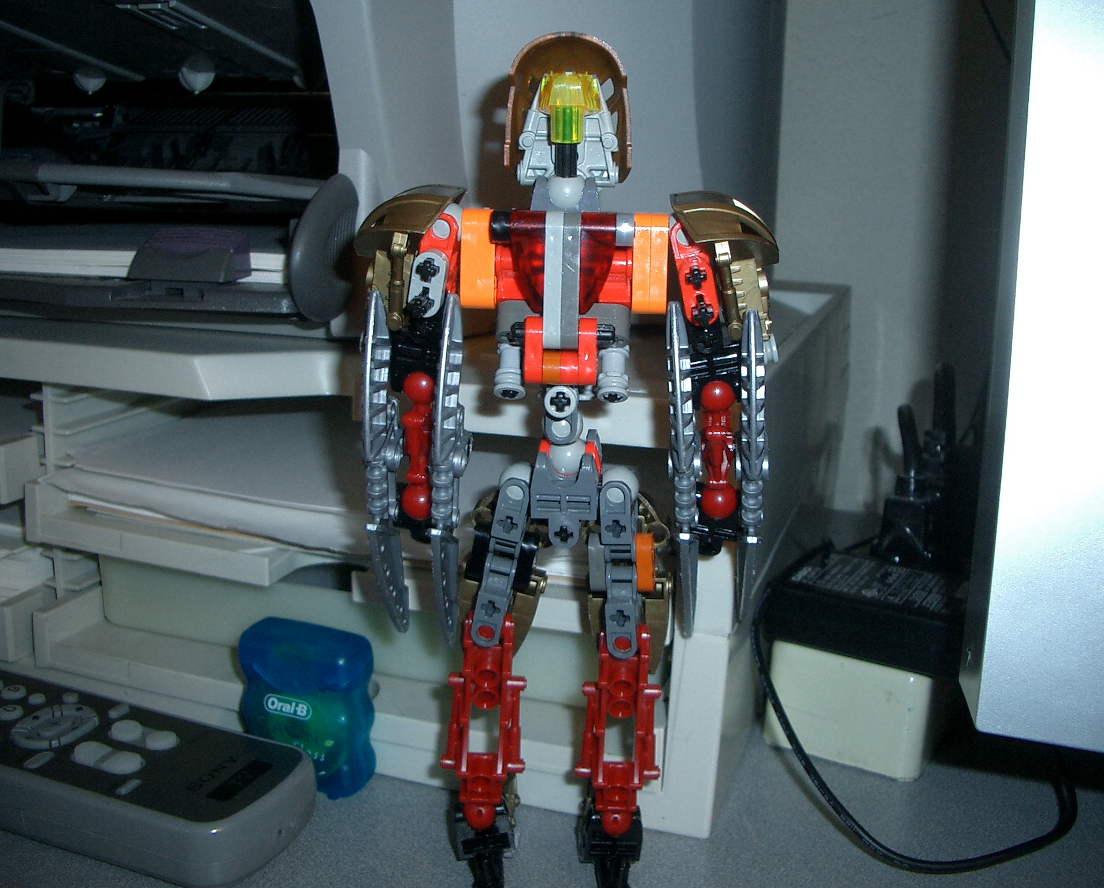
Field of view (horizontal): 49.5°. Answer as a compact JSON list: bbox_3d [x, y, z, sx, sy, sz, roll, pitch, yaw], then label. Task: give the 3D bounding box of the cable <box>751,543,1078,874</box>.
[{"bbox_3d":[0.115,0.079,0.382,0.106,0.057,0.118,6,15,18],"label":"cable"}]

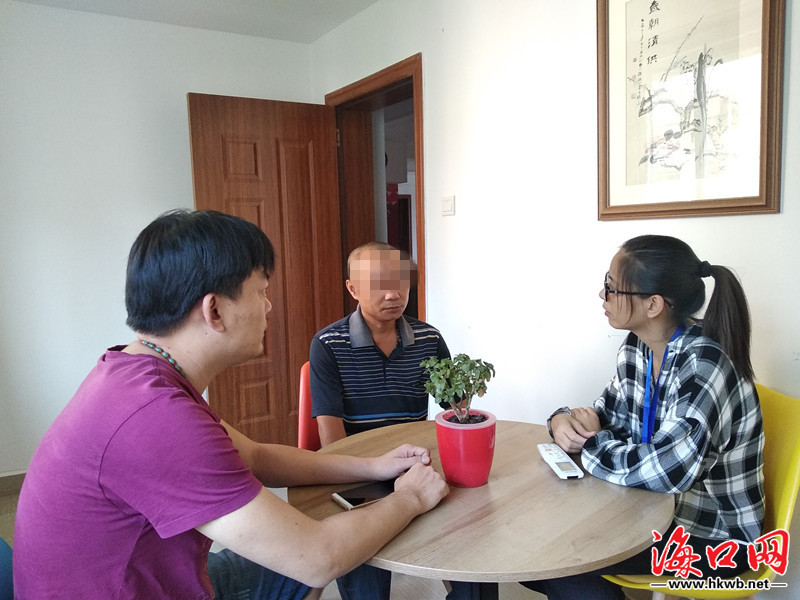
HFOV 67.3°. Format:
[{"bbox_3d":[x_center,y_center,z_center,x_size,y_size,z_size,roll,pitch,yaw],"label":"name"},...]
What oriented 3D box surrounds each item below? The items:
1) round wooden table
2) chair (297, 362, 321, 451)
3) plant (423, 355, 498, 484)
[{"bbox_3d":[0.171,0.749,1.351,0.800,0.744,0.800,-1,6,0],"label":"round wooden table"},{"bbox_3d":[-0.093,0.656,1.950,0.480,0.820,0.530,-3,6,-14],"label":"chair"},{"bbox_3d":[0.121,0.248,1.259,0.160,0.270,0.150,-1,6,0],"label":"plant"}]

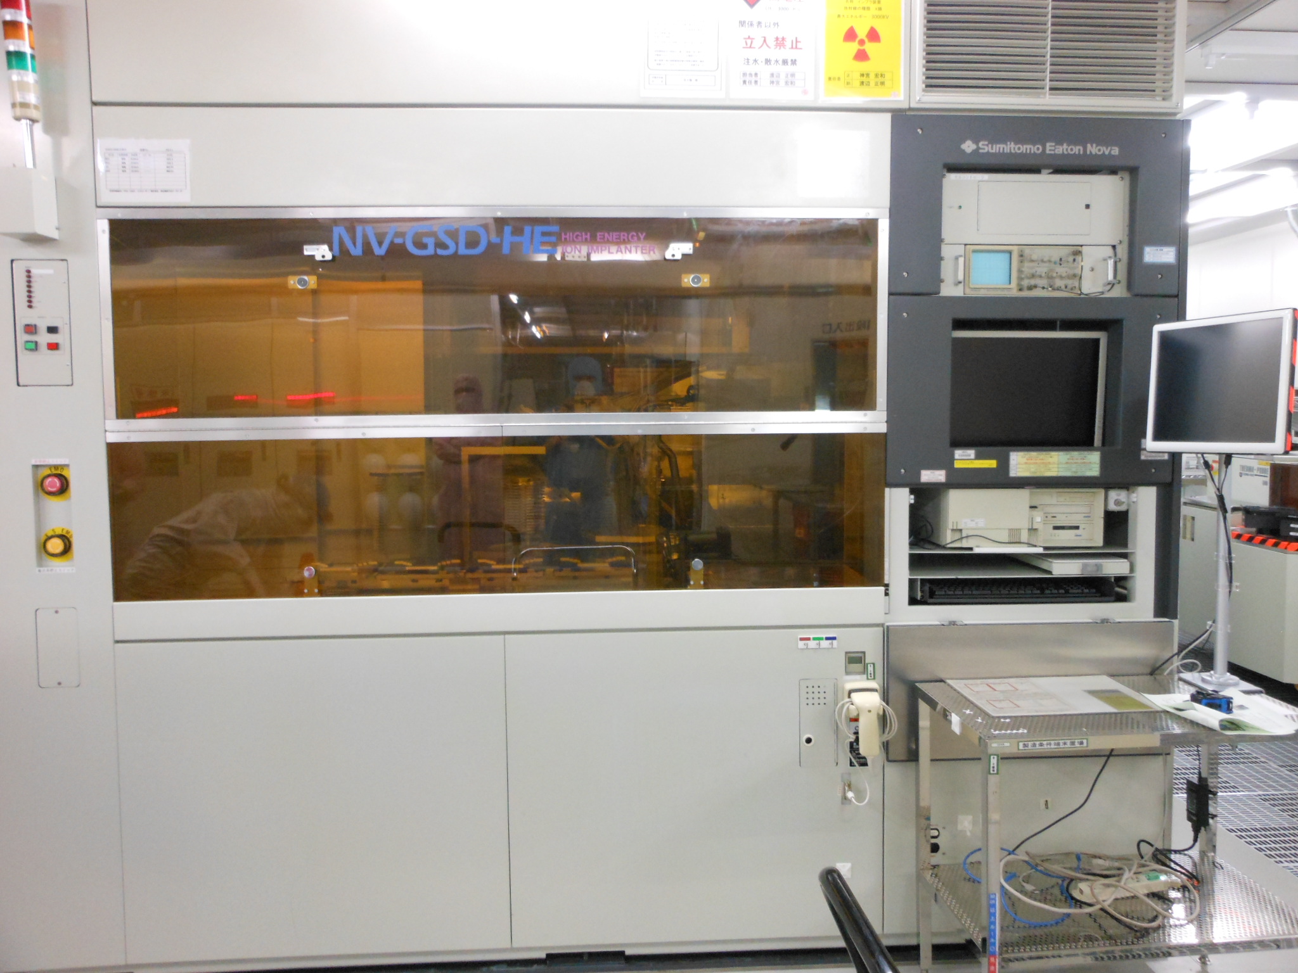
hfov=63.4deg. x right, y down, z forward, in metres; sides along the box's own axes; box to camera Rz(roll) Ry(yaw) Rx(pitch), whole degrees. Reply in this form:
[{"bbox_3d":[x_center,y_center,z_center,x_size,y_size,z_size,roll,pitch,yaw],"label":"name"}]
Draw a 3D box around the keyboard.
[{"bbox_3d":[0.978,0.275,2.871,0.495,0.048,0.190,-1,4,-4],"label":"keyboard"}]

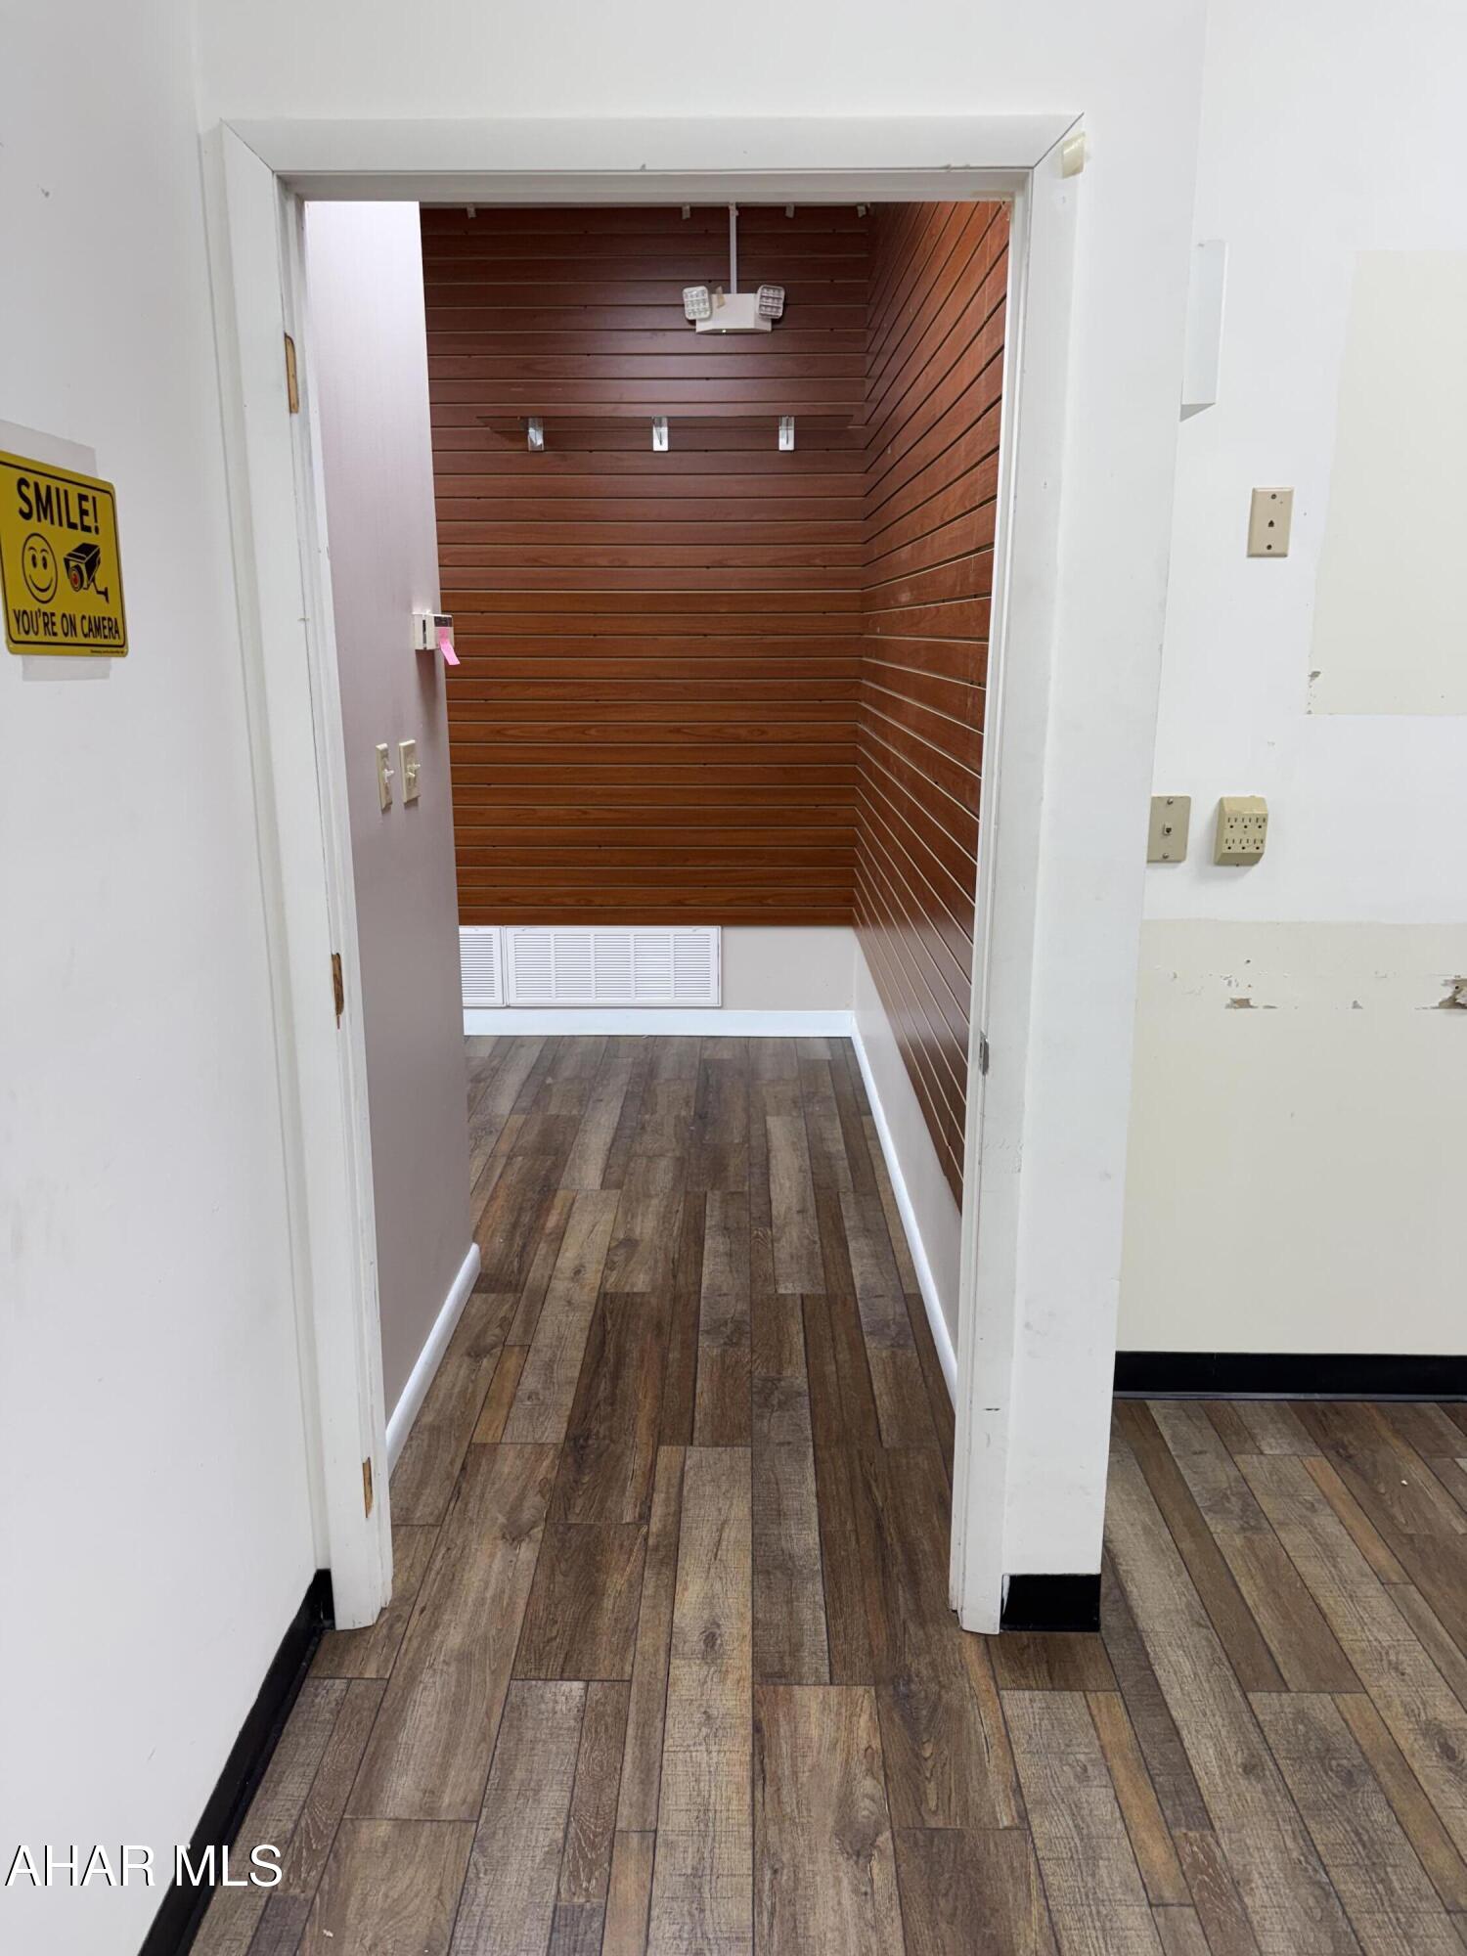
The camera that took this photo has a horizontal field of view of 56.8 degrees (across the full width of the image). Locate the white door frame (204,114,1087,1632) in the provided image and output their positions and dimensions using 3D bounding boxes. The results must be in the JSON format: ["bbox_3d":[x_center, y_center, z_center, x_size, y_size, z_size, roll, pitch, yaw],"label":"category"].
[{"bbox_3d":[-0.100,-0.017,1.911,1.030,2.090,0.140,0,14,1],"label":"white door frame"}]

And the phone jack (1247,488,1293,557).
[{"bbox_3d":[0.933,-0.789,2.351,0.070,0.114,0.010,0,14,1],"label":"phone jack"}]

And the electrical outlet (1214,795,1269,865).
[{"bbox_3d":[0.922,-0.263,2.463,0.075,0.125,0.040,0,14,1],"label":"electrical outlet"}]

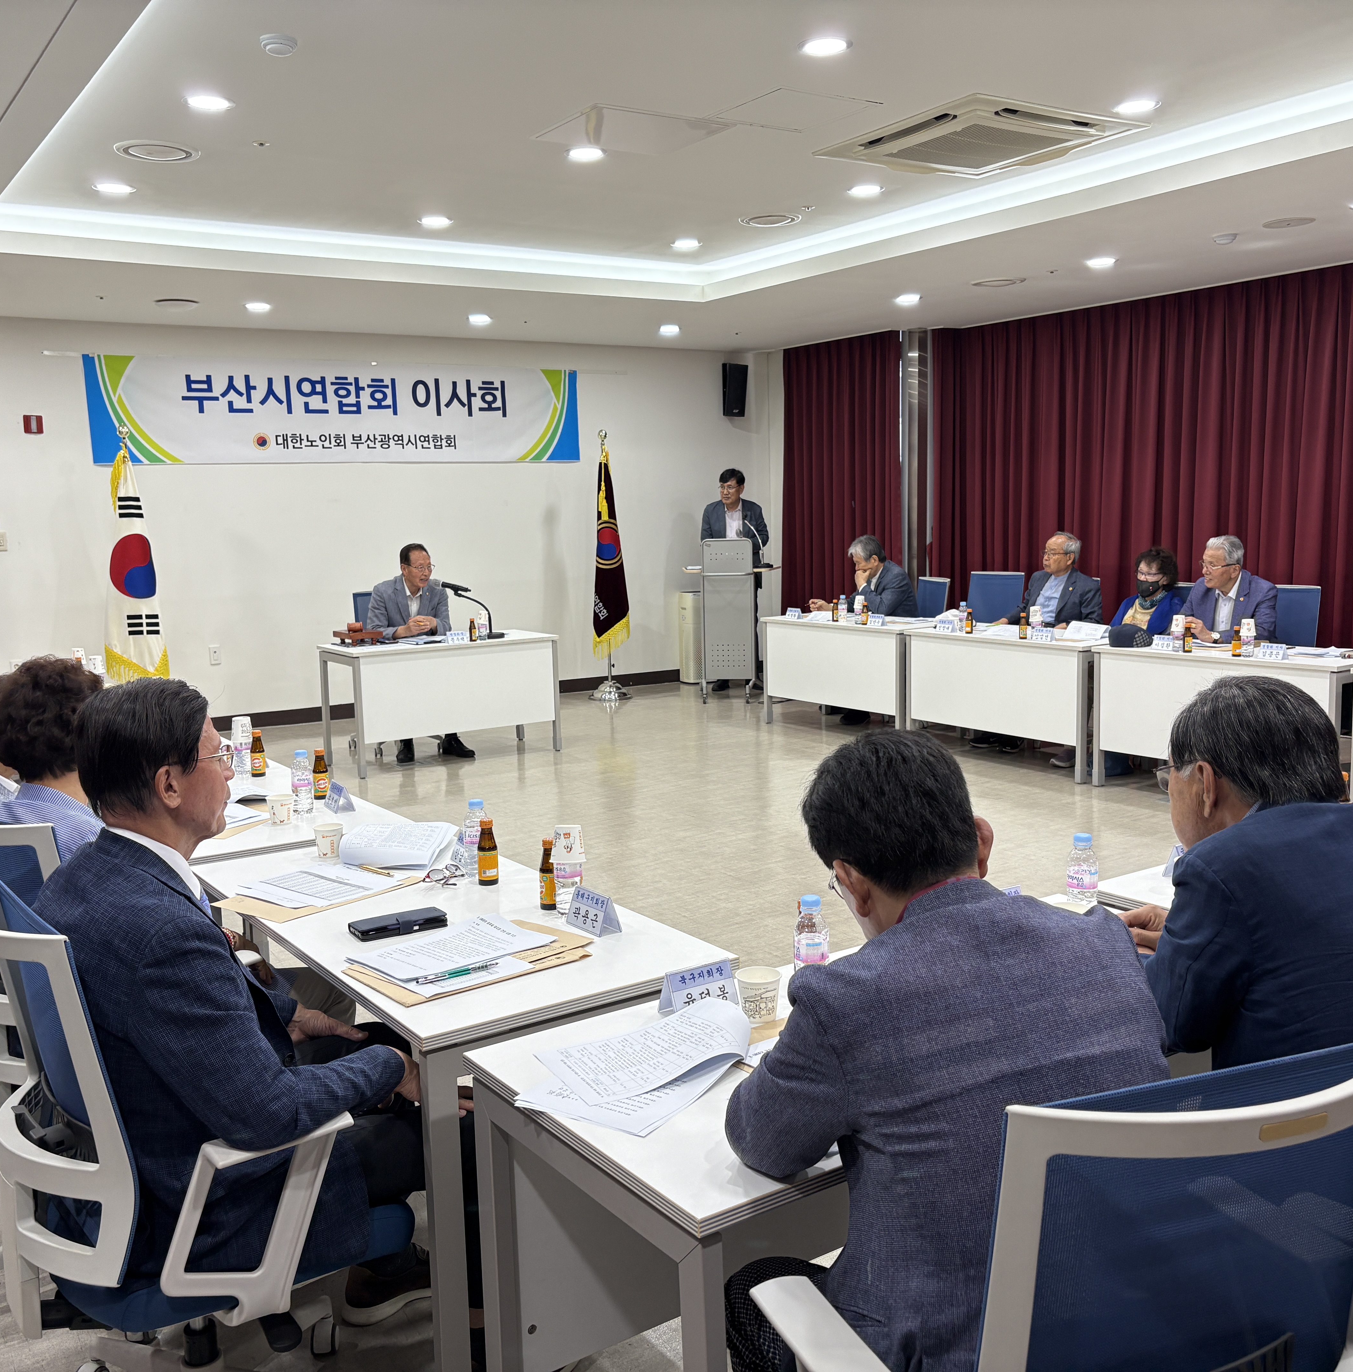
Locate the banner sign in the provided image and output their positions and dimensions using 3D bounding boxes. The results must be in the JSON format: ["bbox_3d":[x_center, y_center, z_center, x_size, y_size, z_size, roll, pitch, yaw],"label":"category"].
[{"bbox_3d":[-2.285,-1.967,9.929,3.689,0.702,0.020,-7,9,-34],"label":"banner sign"}]

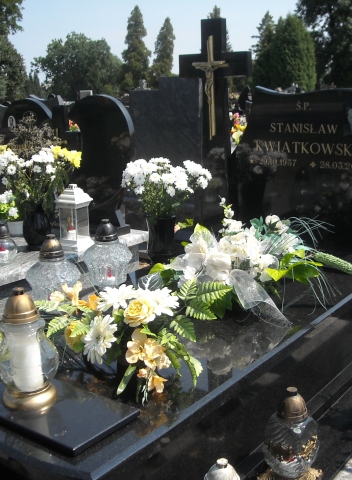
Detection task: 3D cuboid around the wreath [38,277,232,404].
[{"bbox_3d":[-0.125,0.272,1.965,0.540,0.300,0.400,-3,13,-4],"label":"wreath"}]

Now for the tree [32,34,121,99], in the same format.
[{"bbox_3d":[-9.342,-15.805,61.425,8.430,8.030,8.430,-2,12,-8],"label":"tree"}]

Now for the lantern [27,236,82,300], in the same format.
[{"bbox_3d":[-0.494,0.138,2.573,0.218,0.312,0.218,-4,13,-11],"label":"lantern"}]

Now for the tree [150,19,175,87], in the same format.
[{"bbox_3d":[-0.885,-13.017,47.736,1.800,6.600,1.800,-2,13,-1],"label":"tree"}]

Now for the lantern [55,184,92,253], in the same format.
[{"bbox_3d":[-0.534,-0.119,3.369,0.145,0.335,0.145,8,14,33],"label":"lantern"}]

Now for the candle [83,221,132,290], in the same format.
[{"bbox_3d":[-0.309,0.071,2.837,0.214,0.314,0.214,-3,13,-6],"label":"candle"}]

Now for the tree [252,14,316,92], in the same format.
[{"bbox_3d":[5.753,-8.858,33.644,3.260,5.910,3.260,2,12,9],"label":"tree"}]

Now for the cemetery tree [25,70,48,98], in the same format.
[{"bbox_3d":[-16.168,-17.090,74.732,2.780,5.050,2.780,-2,12,-12],"label":"cemetery tree"}]

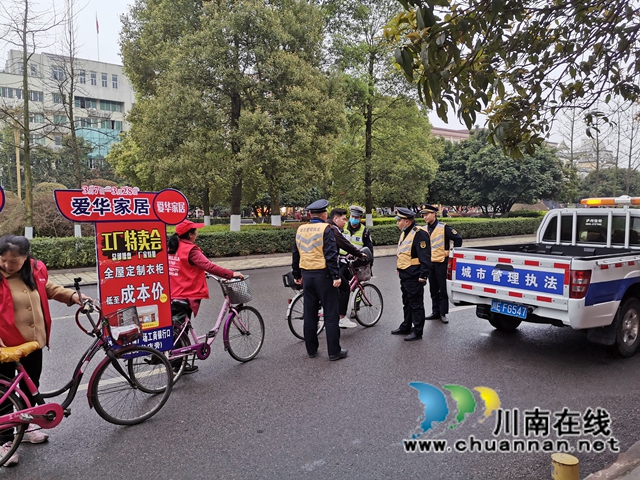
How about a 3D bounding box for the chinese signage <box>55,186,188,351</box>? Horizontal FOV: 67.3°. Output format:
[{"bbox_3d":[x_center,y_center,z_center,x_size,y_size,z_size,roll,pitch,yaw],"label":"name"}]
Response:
[{"bbox_3d":[-1.725,0.268,4.220,1.130,1.500,0.060,-3,5,-35],"label":"chinese signage"}]

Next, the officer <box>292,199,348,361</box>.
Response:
[{"bbox_3d":[0.100,0.428,5.449,0.600,1.790,0.400,2,5,28],"label":"officer"}]

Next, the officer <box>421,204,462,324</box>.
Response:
[{"bbox_3d":[1.752,0.338,7.001,0.600,1.710,0.420,4,6,42],"label":"officer"}]

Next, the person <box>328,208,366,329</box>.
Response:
[{"bbox_3d":[0.265,0.438,6.403,0.750,1.620,0.520,-3,5,-35],"label":"person"}]

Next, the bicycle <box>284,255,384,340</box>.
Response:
[{"bbox_3d":[0.219,0.726,6.382,1.720,1.050,0.580,-3,5,-35],"label":"bicycle"}]

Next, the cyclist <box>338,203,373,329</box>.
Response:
[{"bbox_3d":[0.565,0.336,7.185,0.580,1.700,0.400,1,5,18],"label":"cyclist"}]

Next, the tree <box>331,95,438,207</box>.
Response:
[{"bbox_3d":[3.358,-4.065,25.708,5.900,7.600,5.900,0,4,0],"label":"tree"}]

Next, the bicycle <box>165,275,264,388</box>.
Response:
[{"bbox_3d":[-1.163,0.856,4.804,0.580,1.050,1.700,3,6,41],"label":"bicycle"}]

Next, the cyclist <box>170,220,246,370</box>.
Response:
[{"bbox_3d":[-1.225,0.578,4.959,0.500,1.580,0.800,4,6,44],"label":"cyclist"}]

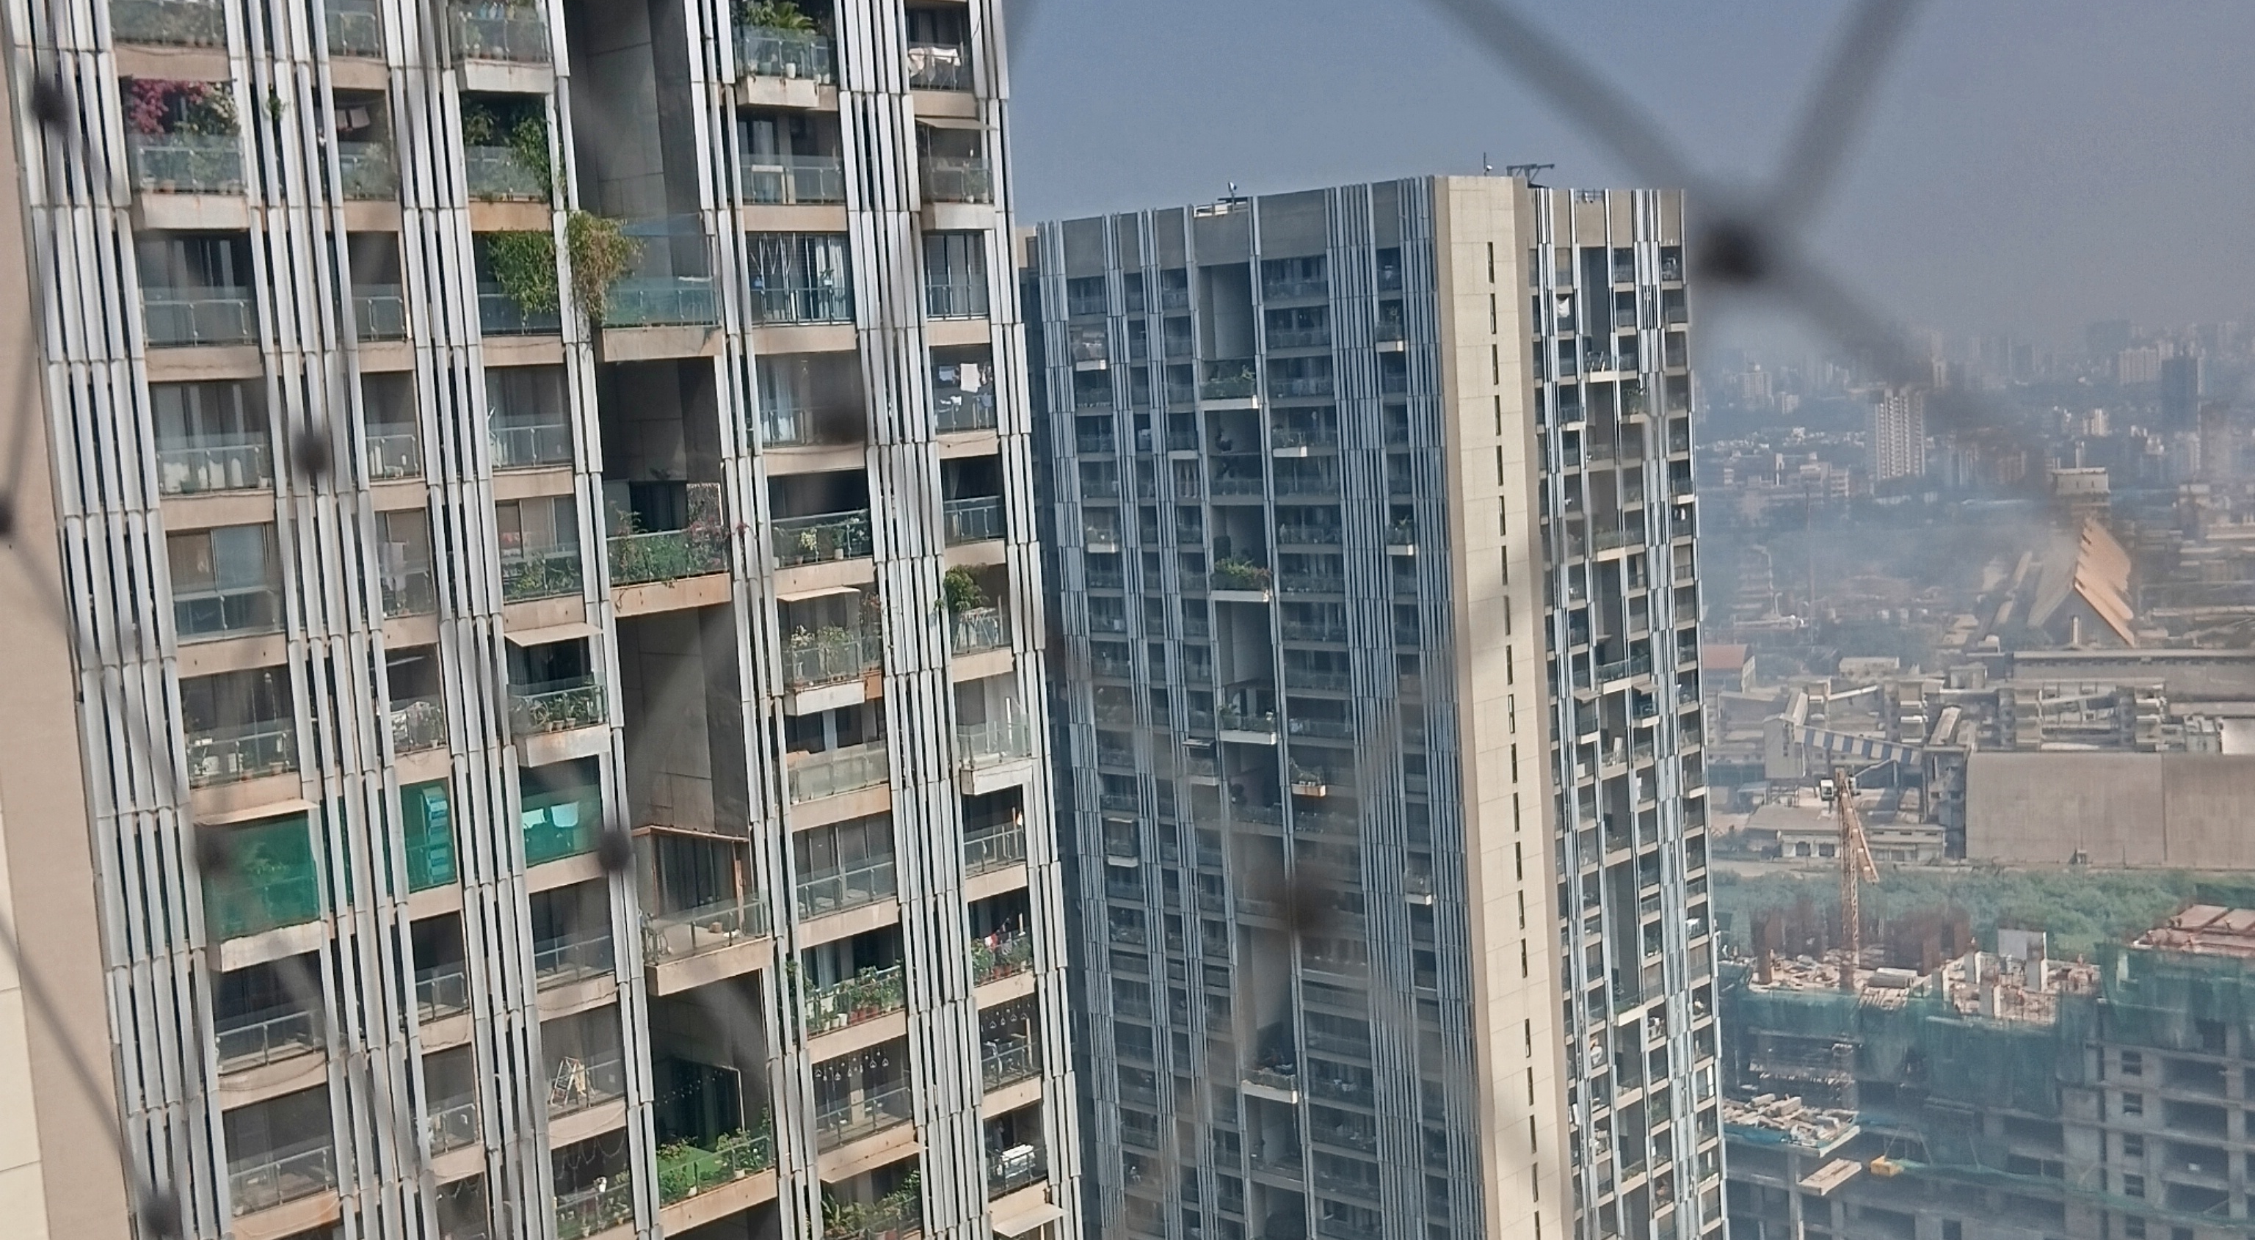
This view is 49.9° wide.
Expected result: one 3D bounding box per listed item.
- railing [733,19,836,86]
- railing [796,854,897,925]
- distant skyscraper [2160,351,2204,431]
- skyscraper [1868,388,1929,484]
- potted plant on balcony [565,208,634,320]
[{"bbox_3d":[-8.273,-13.835,59.503,0.550,1.160,3.080,2,8,43],"label":"railing"},{"bbox_3d":[-7.146,6.805,61.751,0.150,1.140,3.250,2,8,43],"label":"railing"},{"bbox_3d":[902.295,-189.800,2076.184,36.000,79.500,30.000,-1,6,24],"label":"distant skyscraper"},{"bbox_3d":[478.281,-105.501,1506.424,33.000,74.500,26.000,-2,6,18],"label":"skyscraper"},{"bbox_3d":[-12.132,-8.123,55.512,1.050,2.500,1.600,2,8,43],"label":"potted plant on balcony"}]

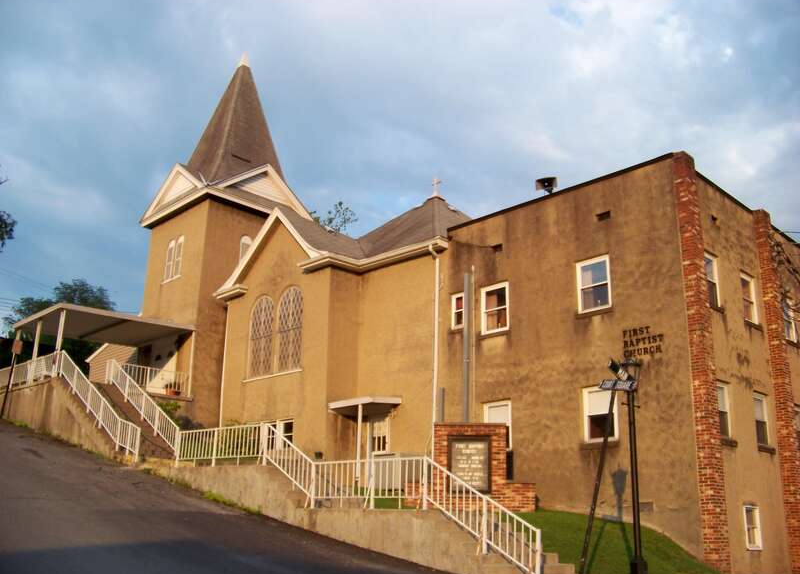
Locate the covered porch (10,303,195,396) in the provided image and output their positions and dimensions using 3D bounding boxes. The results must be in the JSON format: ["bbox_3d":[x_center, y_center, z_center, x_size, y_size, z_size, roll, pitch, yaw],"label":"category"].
[{"bbox_3d":[-10.210,2.520,28.498,4.786,2.398,3.948,17,-22,-42],"label":"covered porch"}]

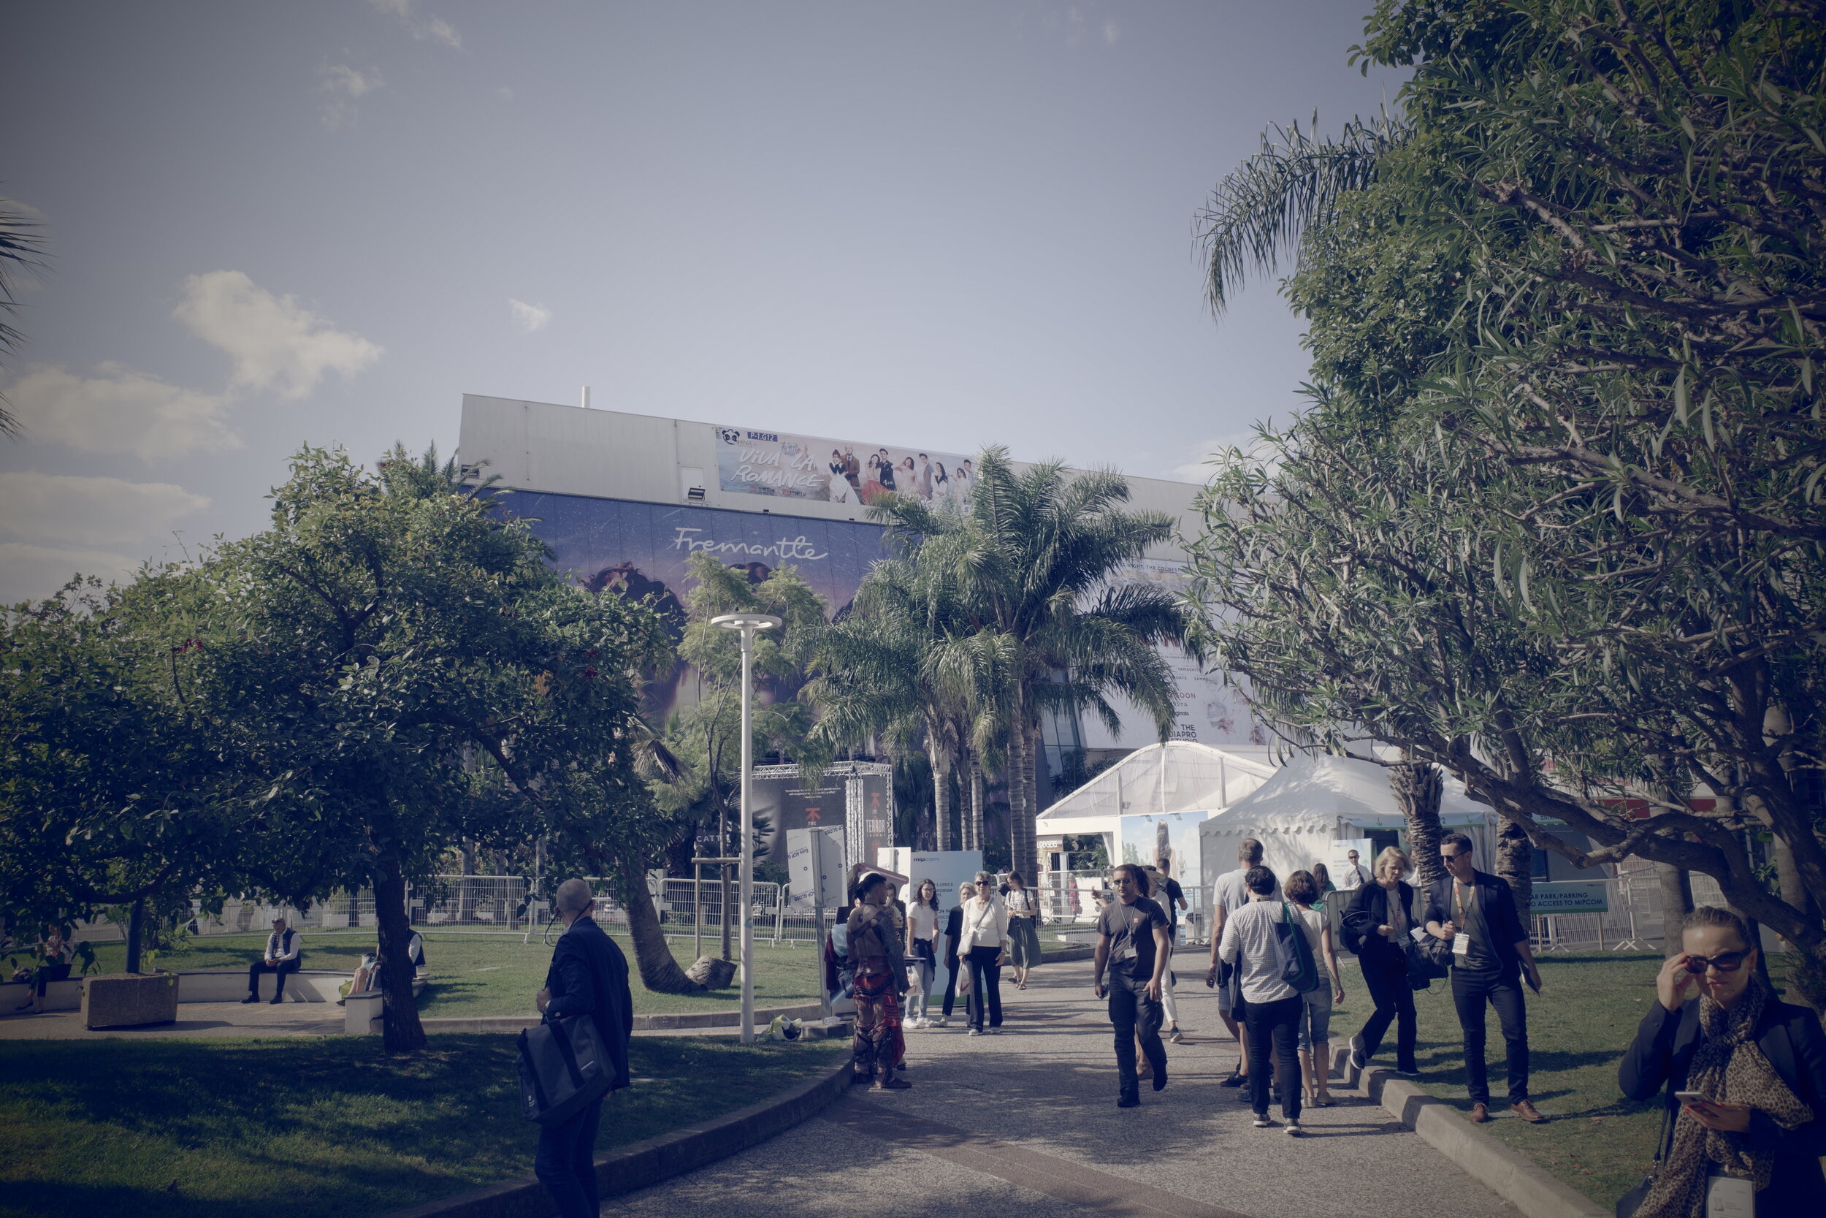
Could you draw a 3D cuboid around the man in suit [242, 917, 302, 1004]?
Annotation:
[{"bbox_3d":[-9.485,5.116,20.864,0.620,1.260,0.820,-4,-11,14],"label":"man in suit"}]

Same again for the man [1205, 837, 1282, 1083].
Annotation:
[{"bbox_3d":[2.537,2.743,11.018,0.580,1.870,0.500,-3,-11,11],"label":"man"}]

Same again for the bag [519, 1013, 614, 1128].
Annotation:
[{"bbox_3d":[-1.467,1.937,6.000,0.370,0.360,0.140,-24,-18,19],"label":"bag"}]

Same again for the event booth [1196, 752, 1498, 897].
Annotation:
[{"bbox_3d":[9.062,4.994,30.001,4.200,4.060,4.200,4,-12,-27],"label":"event booth"}]

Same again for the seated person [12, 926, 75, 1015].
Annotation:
[{"bbox_3d":[-12.653,5.228,20.728,0.750,1.220,0.480,8,-14,-43],"label":"seated person"}]

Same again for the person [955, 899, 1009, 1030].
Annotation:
[{"bbox_3d":[0.750,3.785,15.272,0.540,1.380,0.360,-2,-10,3],"label":"person"}]

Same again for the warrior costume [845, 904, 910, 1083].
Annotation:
[{"bbox_3d":[-0.299,3.153,11.696,0.450,1.450,0.500,8,-14,-41],"label":"warrior costume"}]

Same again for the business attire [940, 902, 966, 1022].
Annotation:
[{"bbox_3d":[0.578,3.911,15.939,0.460,1.310,0.360,-4,-11,14],"label":"business attire"}]

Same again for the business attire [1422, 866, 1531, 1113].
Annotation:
[{"bbox_3d":[3.597,2.386,8.984,0.620,1.460,0.420,-8,-12,33],"label":"business attire"}]

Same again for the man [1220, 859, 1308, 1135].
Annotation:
[{"bbox_3d":[2.287,2.544,9.400,0.530,1.690,0.420,-1,-10,-3],"label":"man"}]

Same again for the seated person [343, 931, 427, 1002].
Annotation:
[{"bbox_3d":[-7.876,5.253,21.236,0.950,1.150,0.580,3,-11,-25],"label":"seated person"}]

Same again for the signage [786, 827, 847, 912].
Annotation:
[{"bbox_3d":[-1.001,2.689,14.761,0.660,0.860,0.070,-6,-10,8],"label":"signage"}]

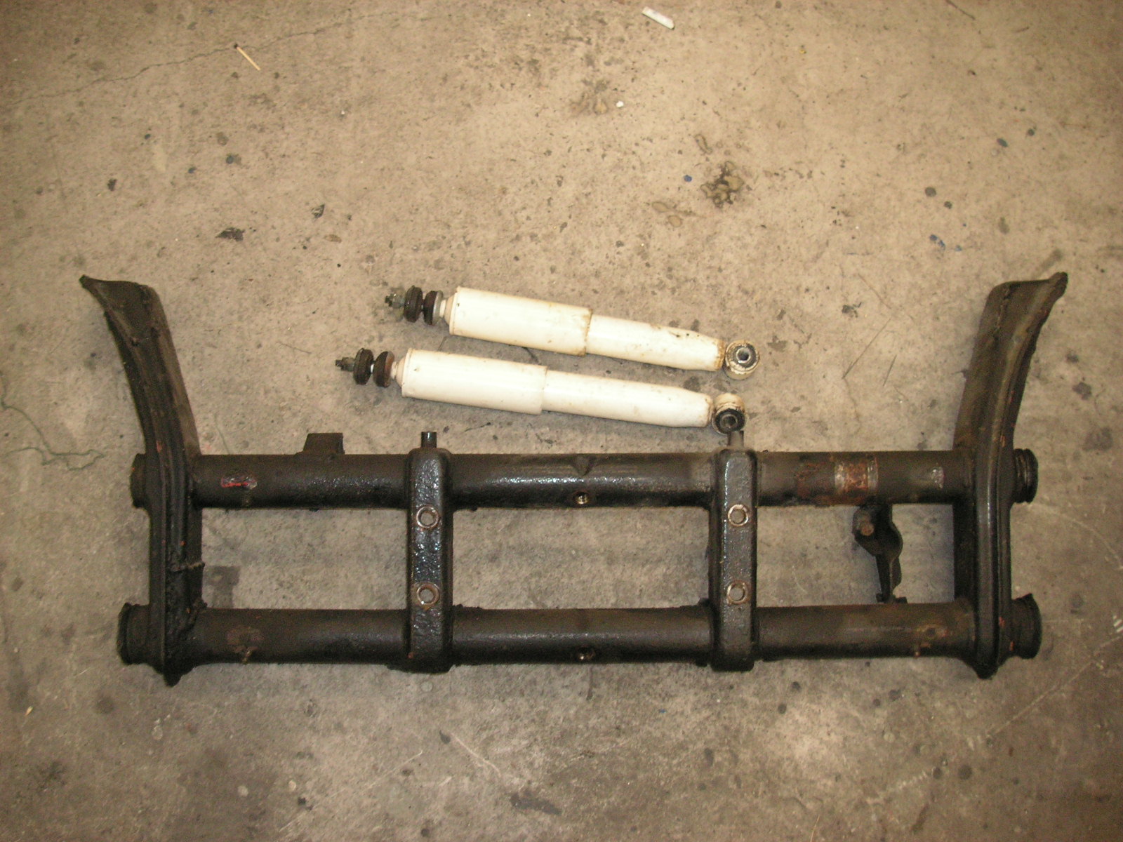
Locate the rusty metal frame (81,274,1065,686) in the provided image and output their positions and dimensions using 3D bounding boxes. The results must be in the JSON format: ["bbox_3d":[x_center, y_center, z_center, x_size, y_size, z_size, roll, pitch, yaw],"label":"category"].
[{"bbox_3d":[0.013,0.055,1.238,0.985,0.155,0.400,0,83,0],"label":"rusty metal frame"}]

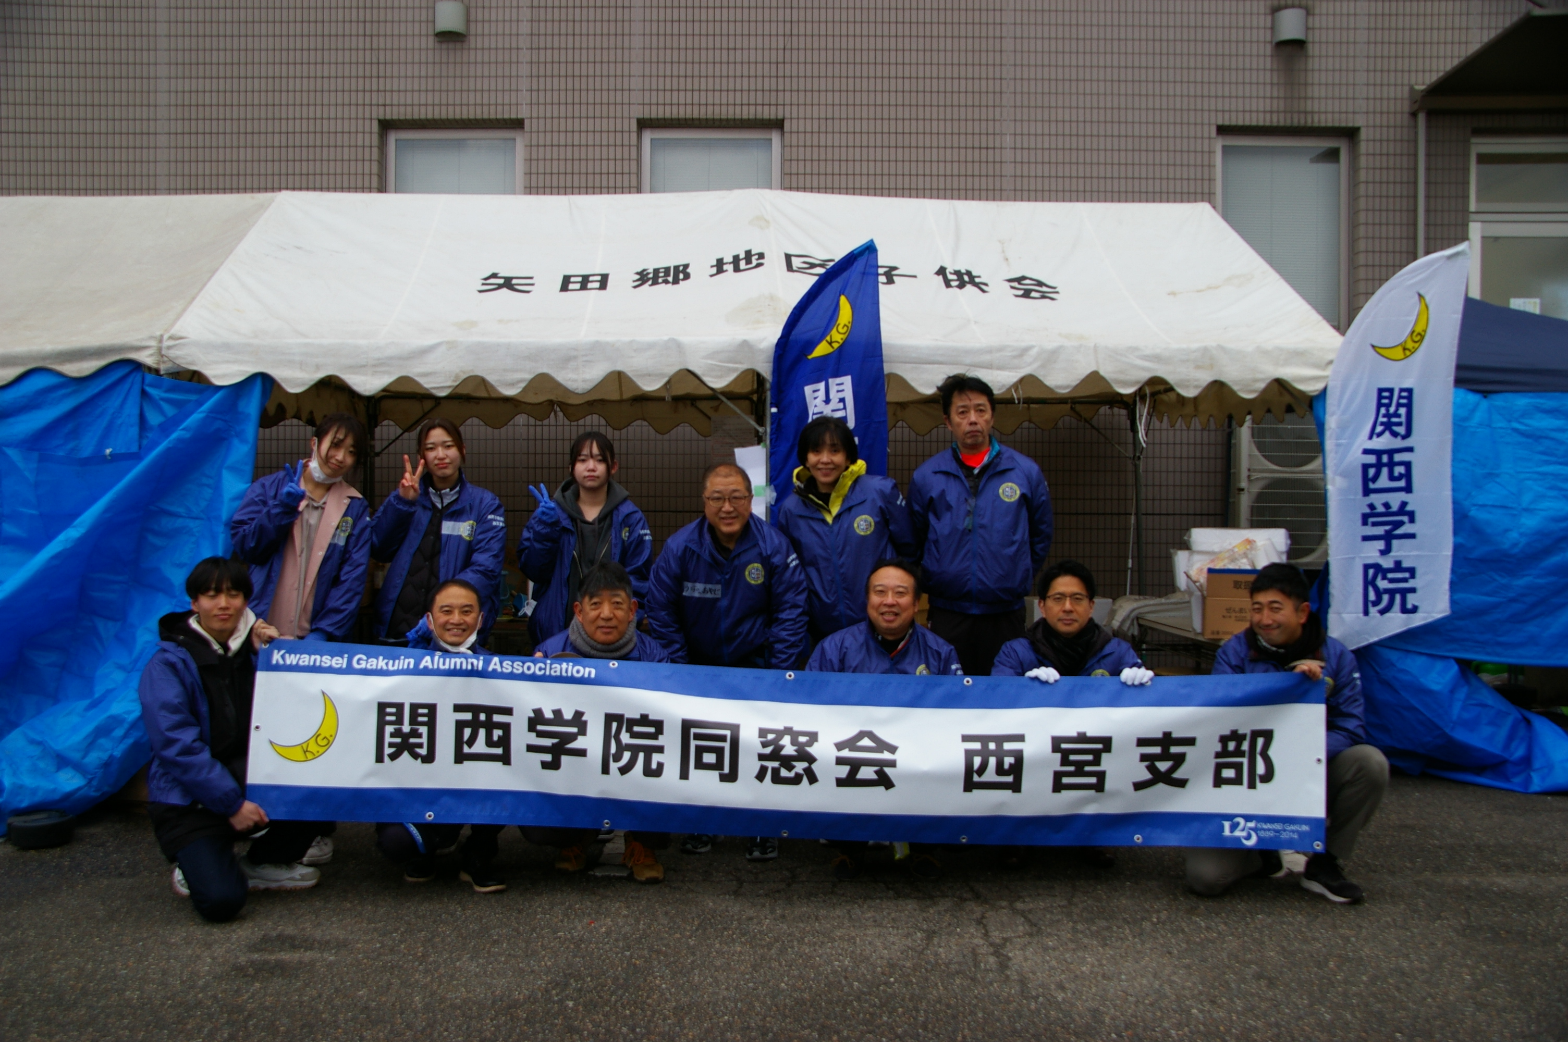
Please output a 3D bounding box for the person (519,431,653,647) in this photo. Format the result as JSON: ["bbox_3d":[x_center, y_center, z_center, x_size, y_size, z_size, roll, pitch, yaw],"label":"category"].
[{"bbox_3d":[-0.806,0.416,5.850,0.540,1.540,0.420,0,1,-11],"label":"person"}]

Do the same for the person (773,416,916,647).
[{"bbox_3d":[0.224,0.409,5.300,0.520,1.580,0.400,0,1,6],"label":"person"}]

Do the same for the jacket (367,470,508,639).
[{"bbox_3d":[-1.280,0.152,5.330,0.500,0.660,0.370,0,0,-6],"label":"jacket"}]

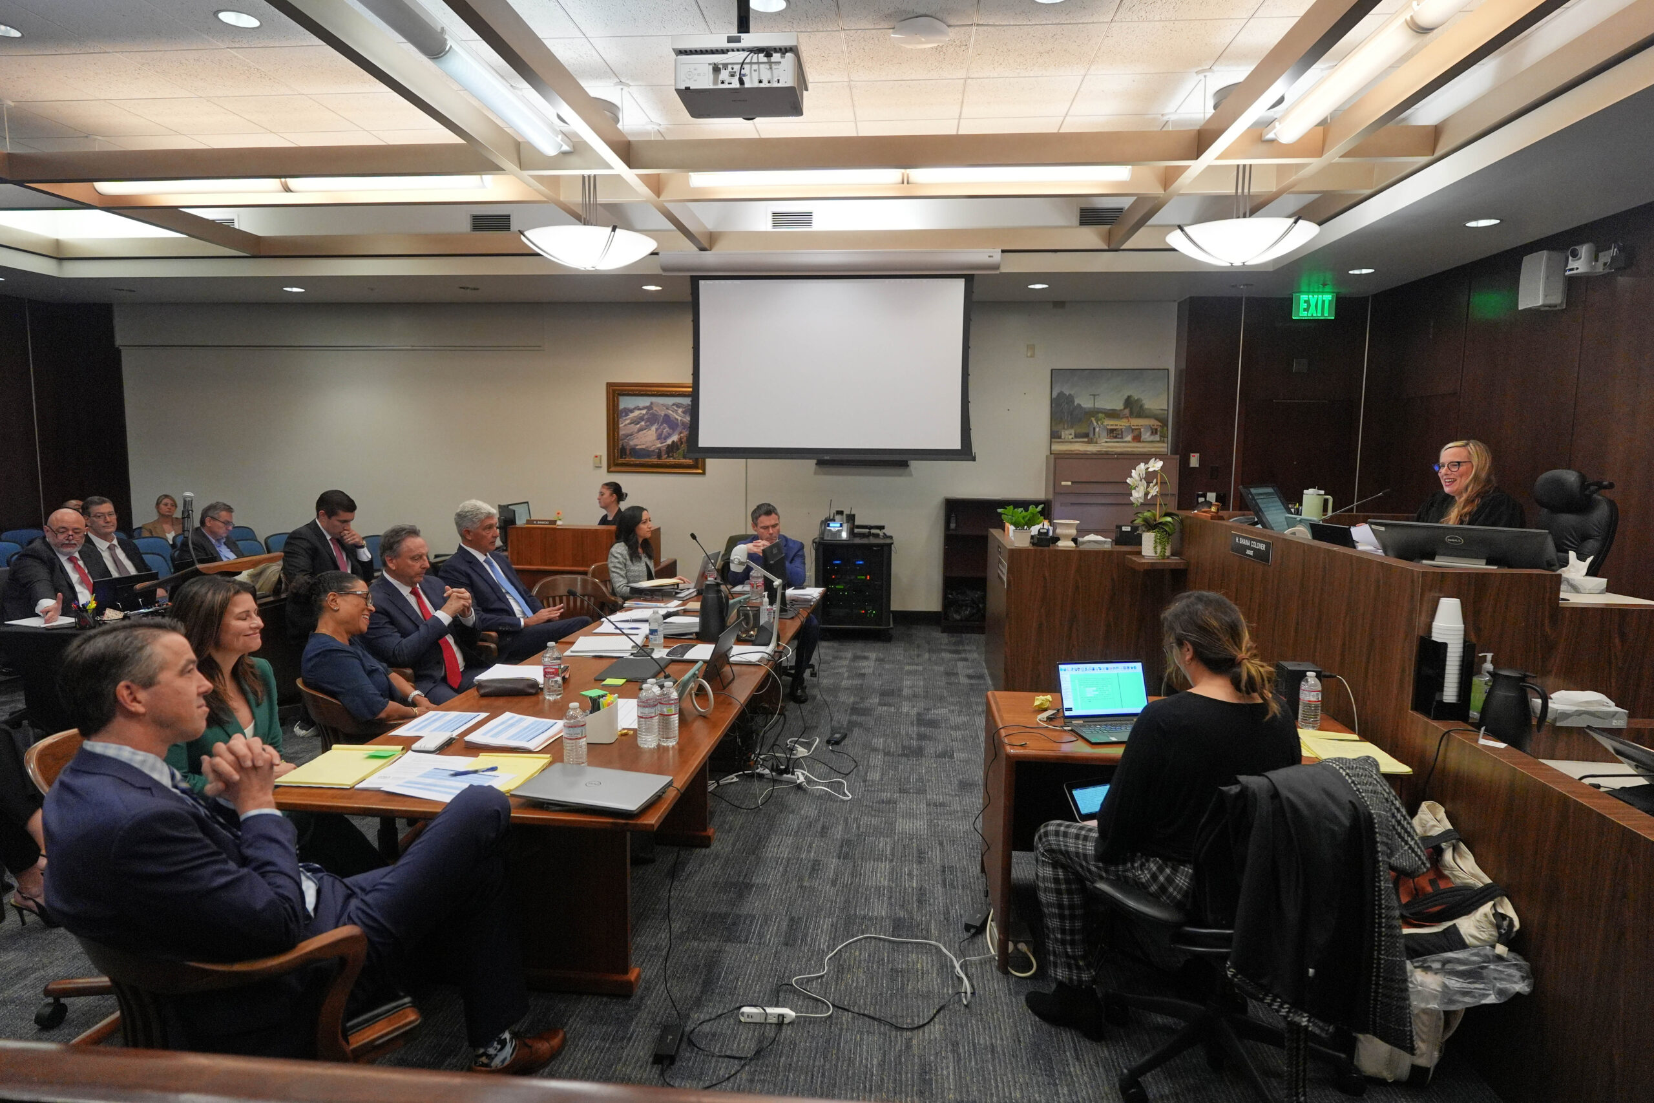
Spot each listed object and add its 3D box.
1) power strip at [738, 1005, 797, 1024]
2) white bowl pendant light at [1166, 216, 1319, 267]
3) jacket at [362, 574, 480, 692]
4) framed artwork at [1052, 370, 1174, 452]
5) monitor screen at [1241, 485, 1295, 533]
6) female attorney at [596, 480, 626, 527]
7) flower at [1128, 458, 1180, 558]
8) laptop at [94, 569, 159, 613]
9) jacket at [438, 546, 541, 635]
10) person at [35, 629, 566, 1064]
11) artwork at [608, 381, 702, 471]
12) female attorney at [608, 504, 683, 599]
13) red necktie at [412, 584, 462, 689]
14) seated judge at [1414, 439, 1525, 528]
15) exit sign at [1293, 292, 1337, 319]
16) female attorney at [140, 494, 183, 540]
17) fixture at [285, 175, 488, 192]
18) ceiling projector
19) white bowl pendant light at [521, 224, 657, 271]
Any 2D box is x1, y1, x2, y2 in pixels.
[{"bbox_3d":[-0.179,1.383,2.763,0.172,0.037,0.036,1,6,5],"label":"power strip"},{"bbox_3d":[2.272,-1.661,5.072,0.770,0.180,0.770,1,6,5],"label":"white bowl pendant light"},{"bbox_3d":[-1.675,0.411,3.888,0.460,0.620,0.500,3,7,21],"label":"jacket"},{"bbox_3d":[2.579,-1.271,8.426,1.110,0.760,0.050,1,6,5],"label":"framed artwork"},{"bbox_3d":[2.256,-0.240,4.705,0.400,0.320,0.060,-4,-26,-38],"label":"monitor screen"},{"bbox_3d":[-2.016,0.038,8.046,0.750,1.280,0.500,1,6,2],"label":"female attorney"},{"bbox_3d":[1.778,-0.229,4.989,0.290,0.560,0.250,1,6,5],"label":"flower"},{"bbox_3d":[-3.944,0.233,5.137,0.290,0.220,0.360,4,7,30],"label":"laptop"},{"bbox_3d":[-1.661,0.312,4.502,0.460,0.620,0.500,3,7,21],"label":"jacket"},{"bbox_3d":[-1.090,0.787,2.115,1.060,1.320,0.600,-5,8,-38],"label":"person"},{"bbox_3d":[-1.690,-1.197,8.983,1.000,0.885,0.060,1,6,5],"label":"artwork"},{"bbox_3d":[-1.186,0.338,6.290,0.750,1.300,0.520,1,6,3],"label":"female attorney"},{"bbox_3d":[-1.601,0.356,3.794,0.060,0.460,0.090,-20,4,7],"label":"red necktie"},{"bbox_3d":[2.581,0.135,3.878,0.780,1.240,0.540,-1,6,-13],"label":"seated judge"},{"bbox_3d":[4.234,-2.117,7.960,0.340,0.205,0.030,1,6,5],"label":"exit sign"},{"bbox_3d":[-6.123,0.079,8.755,0.750,1.220,0.500,3,6,22],"label":"female attorney"},{"bbox_3d":[-2.601,-2.154,5.372,1.250,0.130,0.150,1,6,5],"label":"fixture"},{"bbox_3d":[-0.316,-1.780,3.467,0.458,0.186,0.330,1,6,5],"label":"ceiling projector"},{"bbox_3d":[-1.401,-1.754,5.440,0.770,0.165,0.770,1,6,5],"label":"white bowl pendant light"}]

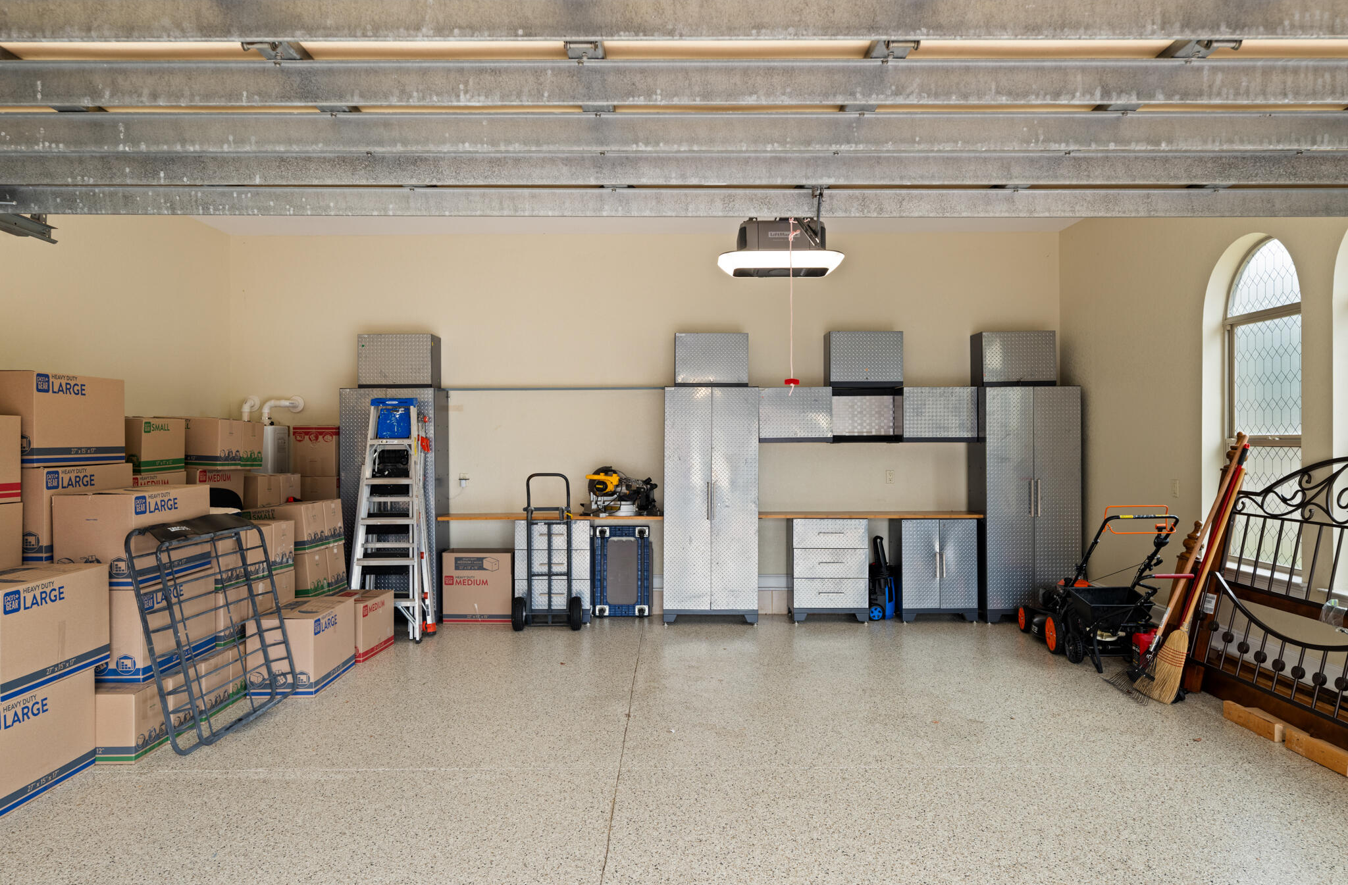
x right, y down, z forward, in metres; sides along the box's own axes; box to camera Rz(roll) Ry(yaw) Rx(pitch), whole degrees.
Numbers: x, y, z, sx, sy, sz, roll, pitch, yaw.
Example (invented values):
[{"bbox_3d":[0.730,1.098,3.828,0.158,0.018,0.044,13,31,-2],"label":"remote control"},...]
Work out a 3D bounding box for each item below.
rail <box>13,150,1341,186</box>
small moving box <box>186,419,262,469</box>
[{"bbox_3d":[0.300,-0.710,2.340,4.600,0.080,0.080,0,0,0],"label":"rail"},{"bbox_3d":[-3.070,0.008,5.940,0.437,0.314,0.560,0,0,0],"label":"small moving box"}]

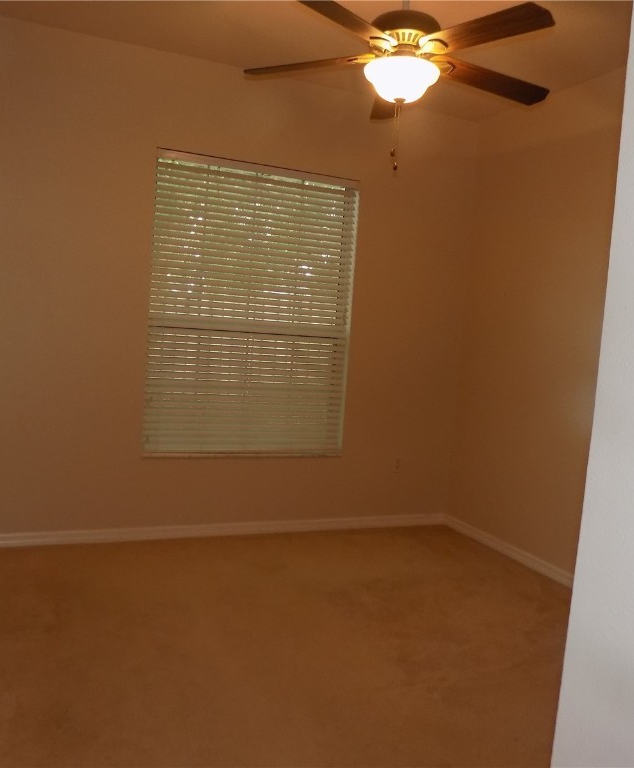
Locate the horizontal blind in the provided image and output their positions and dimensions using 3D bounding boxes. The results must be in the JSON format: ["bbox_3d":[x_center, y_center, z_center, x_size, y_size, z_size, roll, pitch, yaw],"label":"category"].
[{"bbox_3d":[-0.378,-0.430,4.161,1.283,1.765,0.100,2,5,-24],"label":"horizontal blind"}]

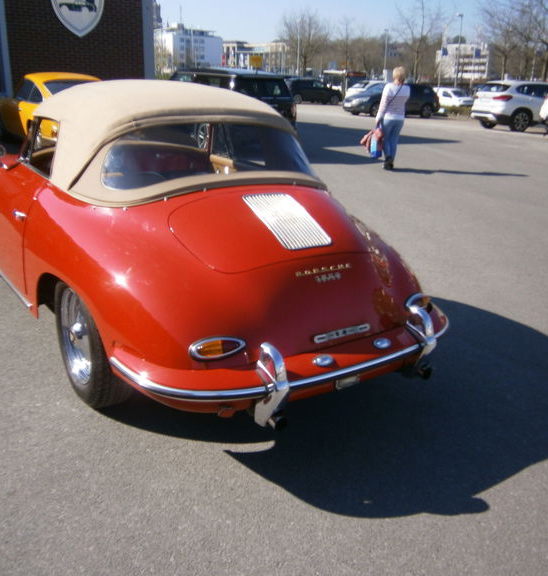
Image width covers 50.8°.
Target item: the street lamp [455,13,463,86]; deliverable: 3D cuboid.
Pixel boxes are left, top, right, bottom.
[{"bbox_3d":[14.887,-18.619,47.000,0.650,7.000,0.300,1,19,0],"label":"street lamp"}]

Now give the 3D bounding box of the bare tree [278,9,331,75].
[{"bbox_3d":[2.902,-21.954,54.000,4.900,8.100,4.900,1,19,0],"label":"bare tree"}]

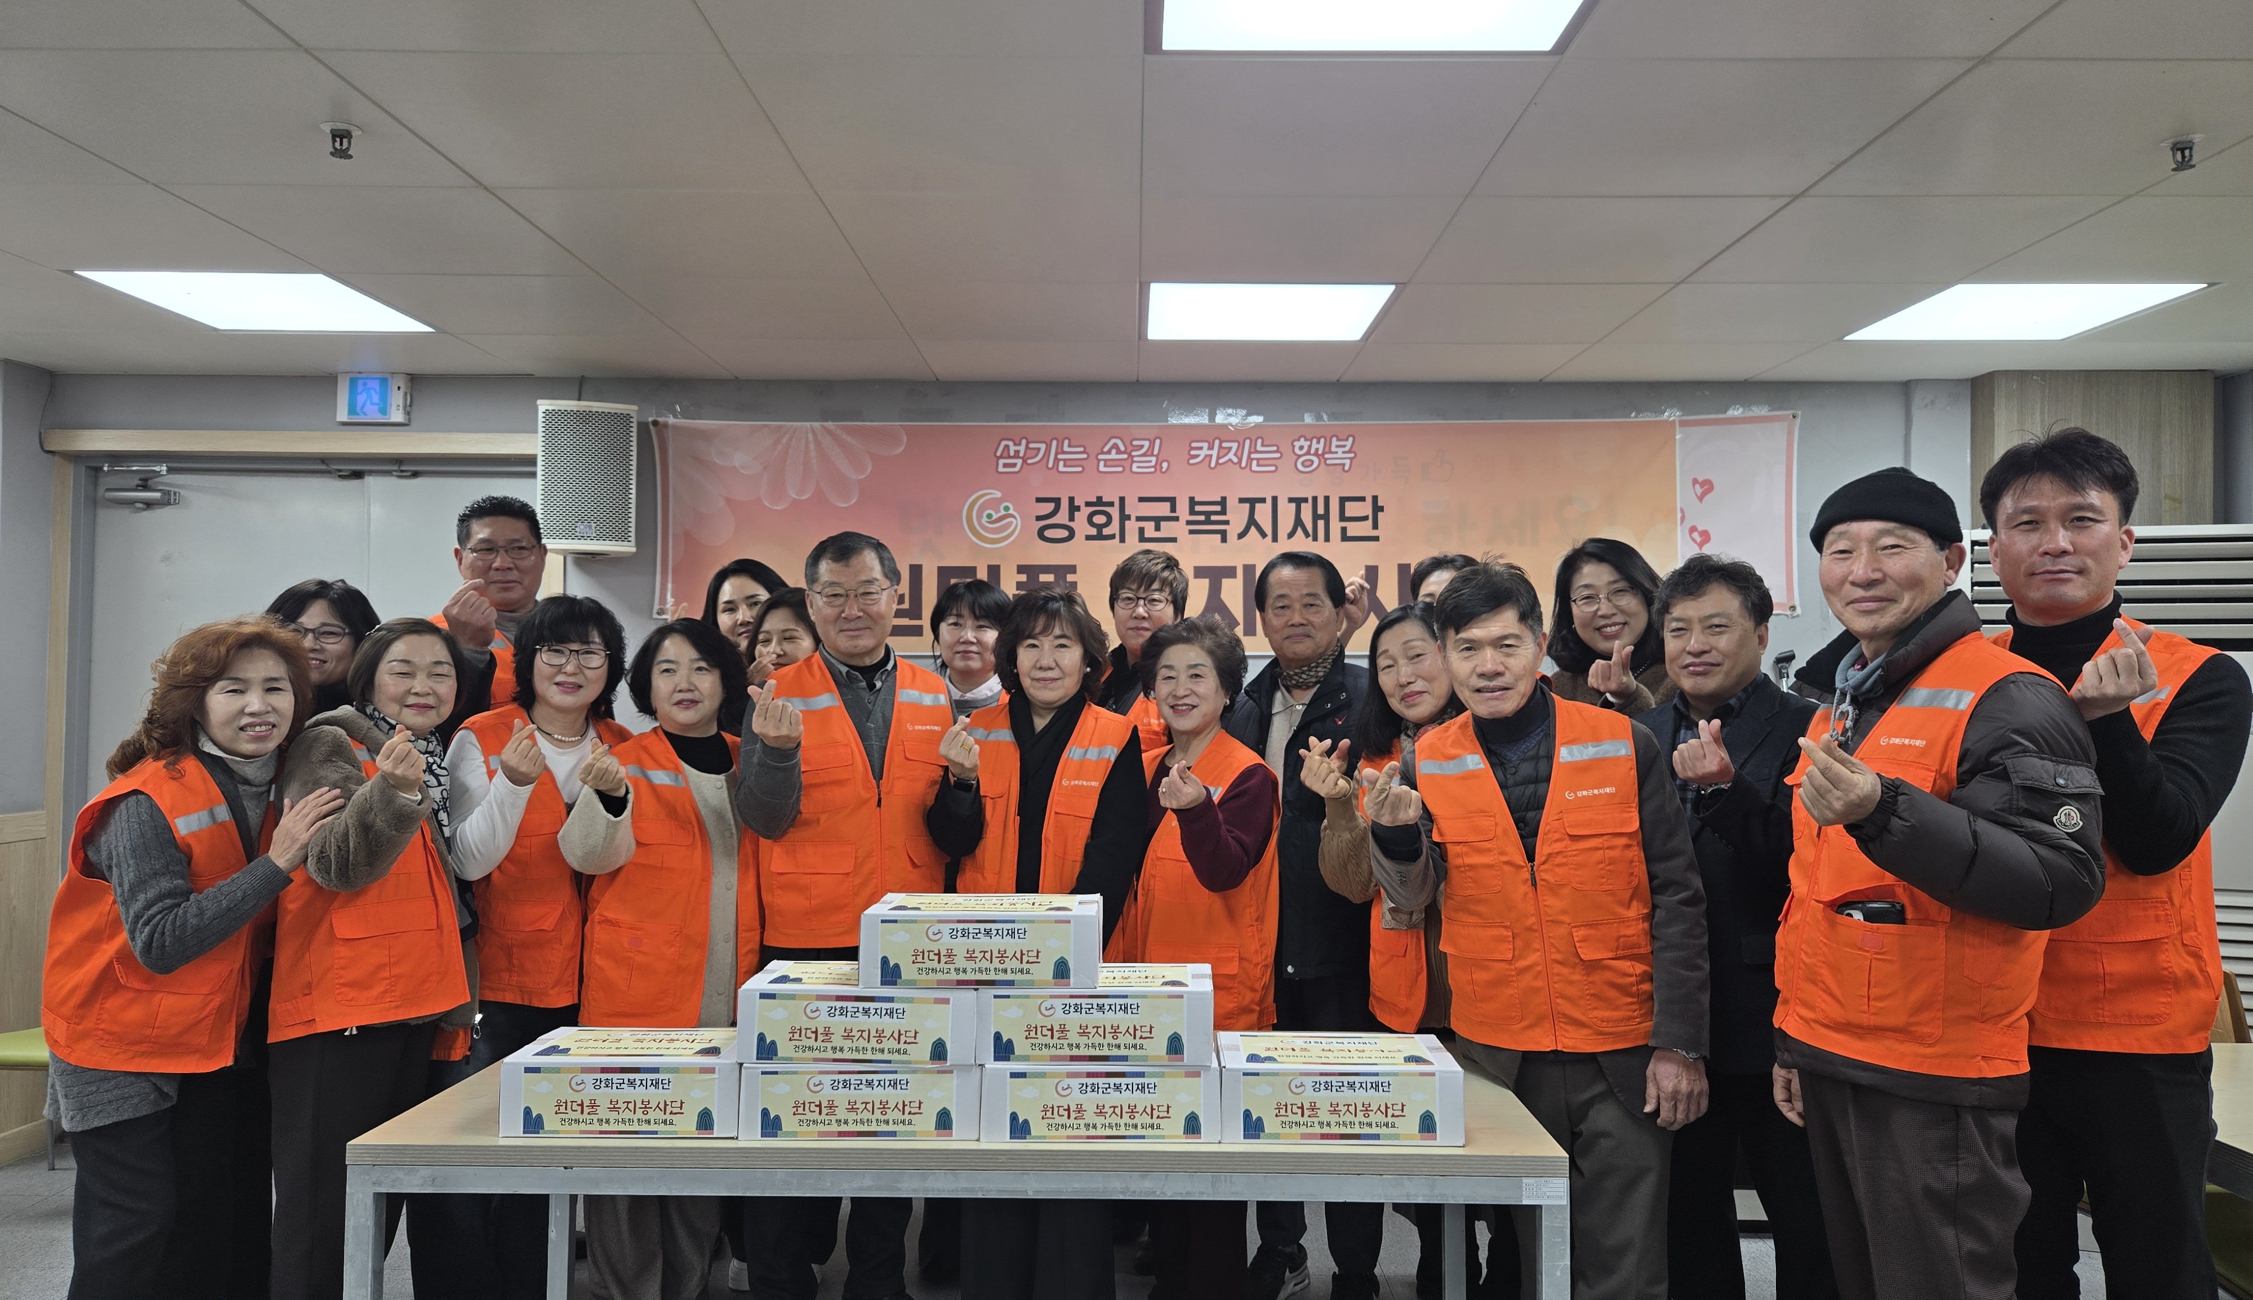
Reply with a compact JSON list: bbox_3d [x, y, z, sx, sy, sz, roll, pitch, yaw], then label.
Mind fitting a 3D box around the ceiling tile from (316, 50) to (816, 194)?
[{"bbox_3d":[-0.874,-0.859,2.441,0.600,0.020,0.600,0,-1,0],"label":"ceiling tile"}]

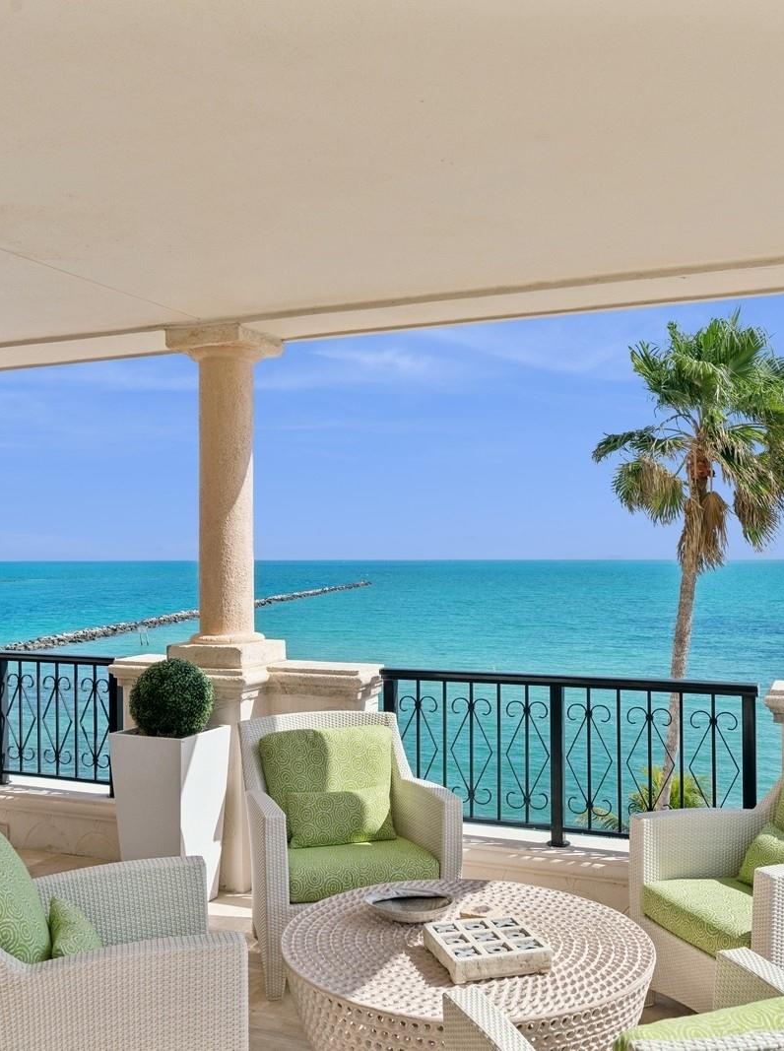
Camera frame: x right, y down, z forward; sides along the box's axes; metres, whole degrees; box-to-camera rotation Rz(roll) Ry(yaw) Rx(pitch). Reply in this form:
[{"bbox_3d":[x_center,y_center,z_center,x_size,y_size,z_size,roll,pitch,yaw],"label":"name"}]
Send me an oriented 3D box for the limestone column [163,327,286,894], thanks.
[{"bbox_3d":[-0.816,0.400,5.196,0.442,2.702,0.442,0,-1,23],"label":"limestone column"}]

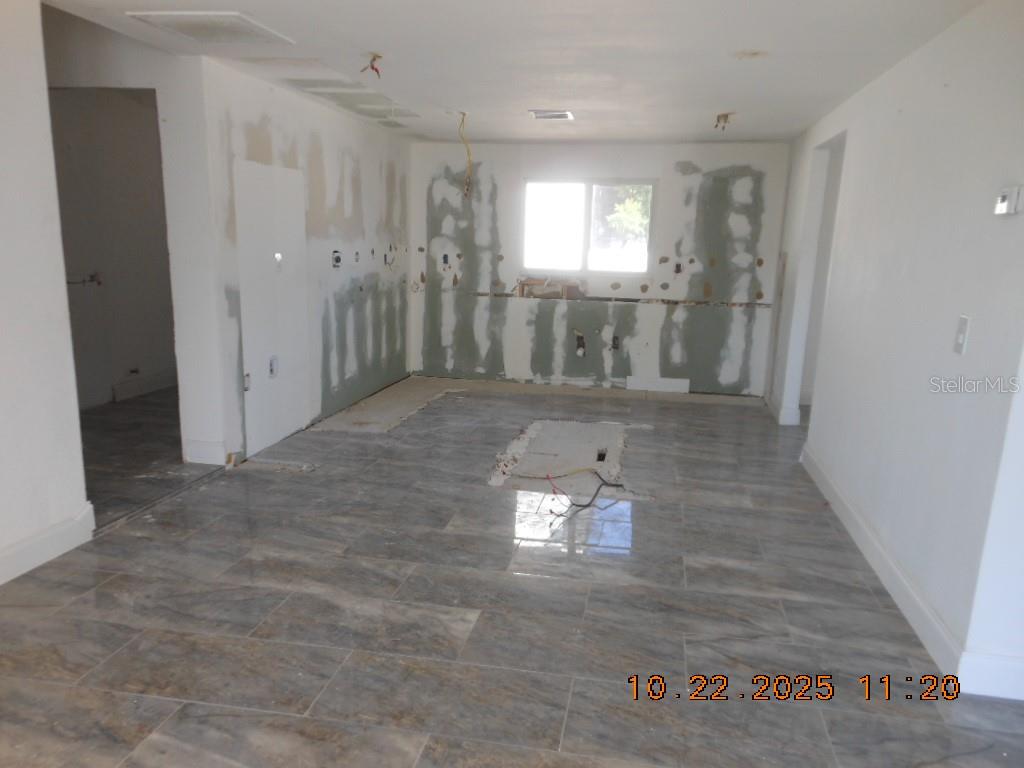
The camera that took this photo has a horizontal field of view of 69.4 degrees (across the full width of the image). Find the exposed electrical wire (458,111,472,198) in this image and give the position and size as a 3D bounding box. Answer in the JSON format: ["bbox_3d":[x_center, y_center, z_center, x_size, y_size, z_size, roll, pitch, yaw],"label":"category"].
[{"bbox_3d":[-0.358,-1.731,5.633,0.090,0.660,0.090,4,12,10],"label":"exposed electrical wire"}]

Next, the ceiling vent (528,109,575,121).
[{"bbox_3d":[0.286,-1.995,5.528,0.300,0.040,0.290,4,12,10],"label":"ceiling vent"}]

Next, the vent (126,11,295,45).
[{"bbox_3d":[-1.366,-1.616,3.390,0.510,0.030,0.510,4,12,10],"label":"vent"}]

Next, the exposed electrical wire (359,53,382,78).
[{"bbox_3d":[-0.717,-1.637,3.805,0.095,0.120,0.085,4,12,10],"label":"exposed electrical wire"}]

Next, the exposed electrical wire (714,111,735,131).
[{"bbox_3d":[1.517,-1.866,5.292,0.120,0.110,0.110,4,12,10],"label":"exposed electrical wire"}]

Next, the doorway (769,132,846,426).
[{"bbox_3d":[2.213,-0.614,5.361,0.140,2.179,0.990,4,12,10],"label":"doorway"}]

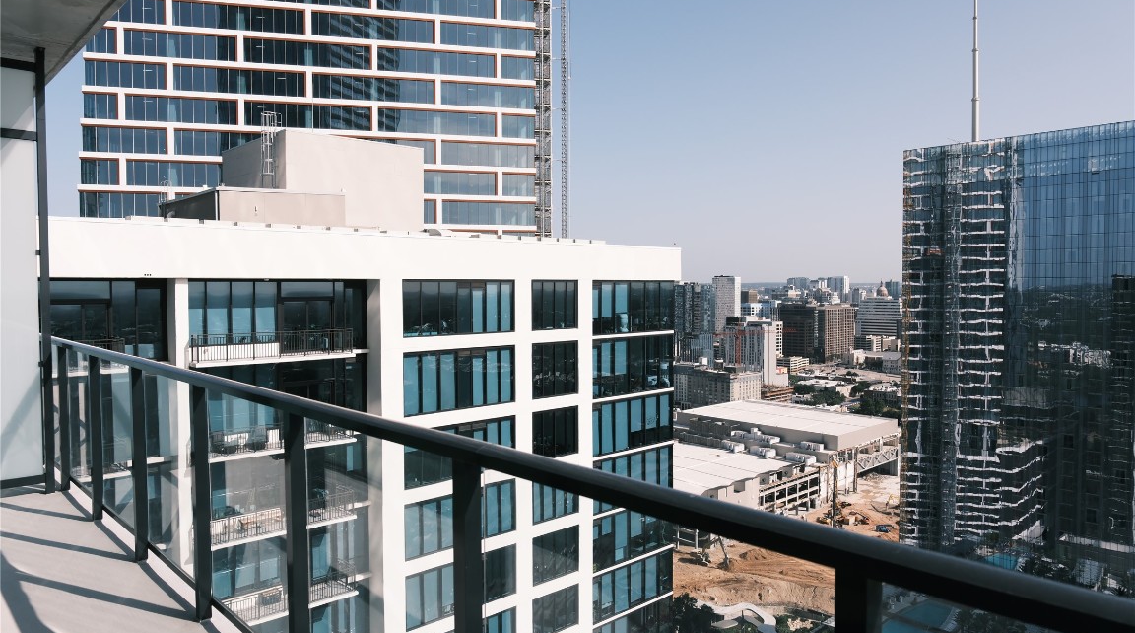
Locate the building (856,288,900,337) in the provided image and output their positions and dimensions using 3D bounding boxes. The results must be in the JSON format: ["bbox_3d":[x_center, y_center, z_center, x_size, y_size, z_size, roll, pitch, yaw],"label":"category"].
[{"bbox_3d":[440.670,11.960,1062.900,30.000,80.000,62.000,-2,3,-44],"label":"building"}]

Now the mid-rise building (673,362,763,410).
[{"bbox_3d":[113.450,60.560,623.260,39.000,44.000,80.000,-2,3,-44],"label":"mid-rise building"}]

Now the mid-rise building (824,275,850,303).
[{"bbox_3d":[699.290,-52.880,1949.760,26.000,99.500,44.000,-2,3,-44],"label":"mid-rise building"}]

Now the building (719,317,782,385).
[{"bbox_3d":[174.510,37.590,712.570,34.000,76.000,44.000,-2,3,-44],"label":"building"}]

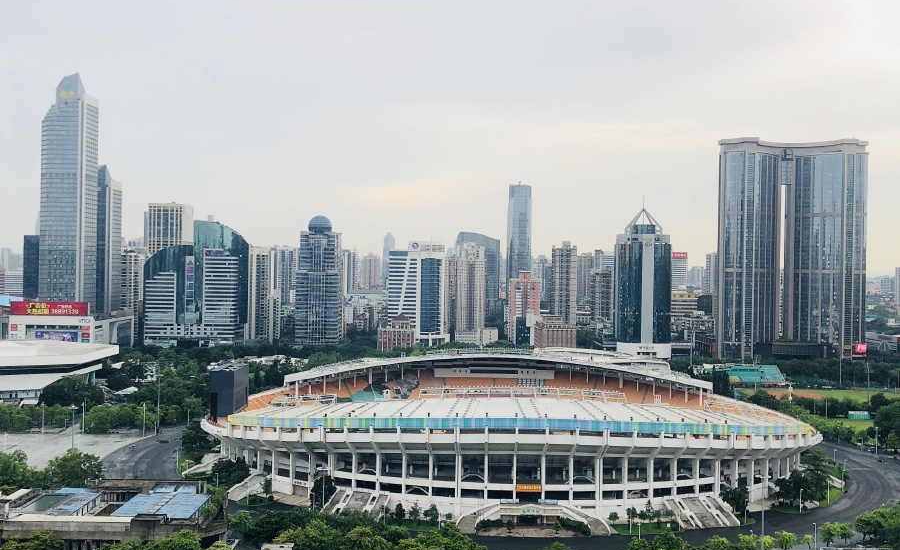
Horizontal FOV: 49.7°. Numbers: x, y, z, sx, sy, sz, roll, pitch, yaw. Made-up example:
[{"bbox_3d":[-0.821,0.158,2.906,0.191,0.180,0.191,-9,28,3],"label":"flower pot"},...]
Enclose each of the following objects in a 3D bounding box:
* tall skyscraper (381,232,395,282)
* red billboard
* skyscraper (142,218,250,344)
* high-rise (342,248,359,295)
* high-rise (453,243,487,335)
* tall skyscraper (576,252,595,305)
[{"bbox_3d":[-185.920,-23.460,2996.490,38.300,217.900,38.000,1,0,-1],"label":"tall skyscraper"},{"bbox_3d":[-324.350,27.350,787.020,62.300,10.900,3.000,1,0,-1],"label":"red billboard"},{"bbox_3d":[-224.660,14.160,866.470,87.100,127.100,36.000,1,0,-1],"label":"skyscraper"},{"bbox_3d":[-147.810,21.520,1475.260,25.600,118.700,25.000,1,0,-1],"label":"high-rise"},{"bbox_3d":[20.210,24.050,975.880,30.300,115.100,27.000,1,0,-1],"label":"high-rise"},{"bbox_3d":[148.680,28.640,1065.020,20.000,105.000,20.000,1,0,-1],"label":"tall skyscraper"}]

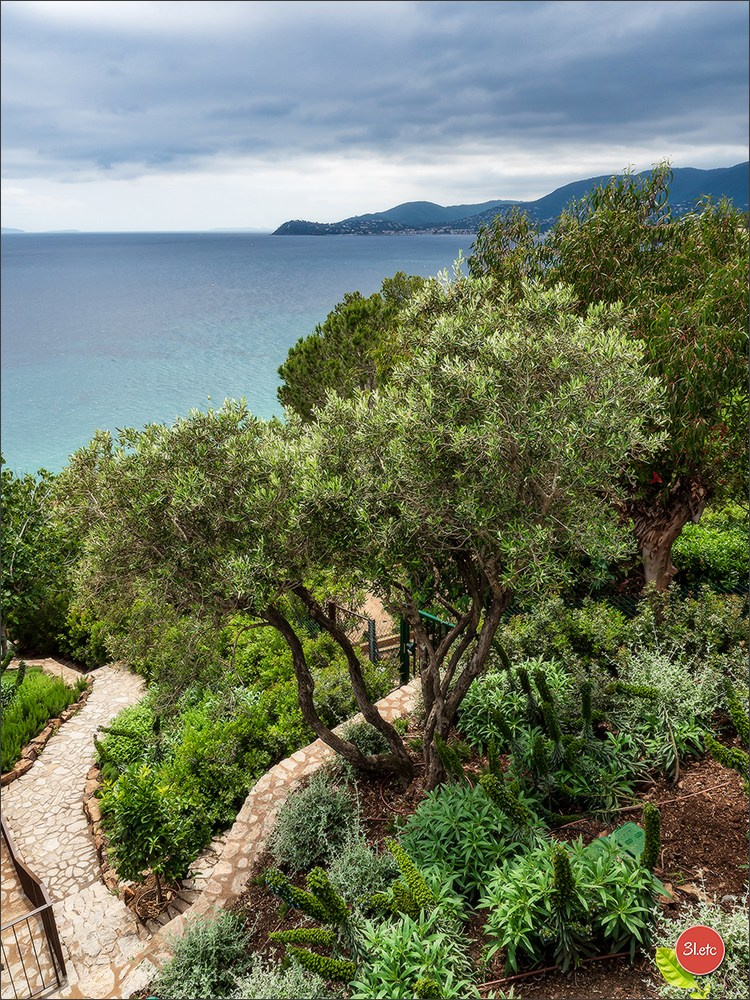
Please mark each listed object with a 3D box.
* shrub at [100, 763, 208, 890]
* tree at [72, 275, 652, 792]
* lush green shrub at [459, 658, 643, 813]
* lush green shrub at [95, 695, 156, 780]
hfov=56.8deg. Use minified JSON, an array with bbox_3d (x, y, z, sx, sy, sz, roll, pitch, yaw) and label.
[{"bbox_3d":[-2.050,3.170,6.500,0.980,1.470,0.980,0,21,0],"label":"shrub"},{"bbox_3d":[-0.080,0.630,6.300,5.200,4.950,4.200,0,21,0],"label":"tree"},{"bbox_3d":[1.680,2.235,6.644,1.700,1.050,1.400,0,21,0],"label":"lush green shrub"},{"bbox_3d":[-3.080,2.920,8.570,0.850,0.800,0.950,0,21,0],"label":"lush green shrub"}]

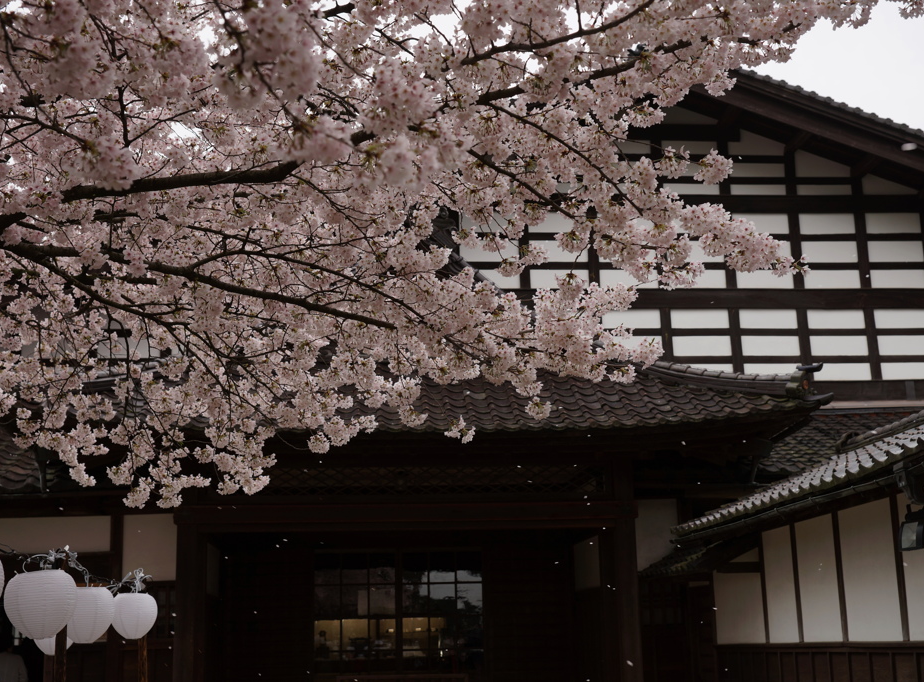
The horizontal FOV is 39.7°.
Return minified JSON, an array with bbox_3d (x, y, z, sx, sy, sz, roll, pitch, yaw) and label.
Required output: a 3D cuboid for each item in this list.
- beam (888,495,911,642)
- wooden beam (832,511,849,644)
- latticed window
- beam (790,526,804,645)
[{"bbox_3d":[3.260,1.670,9.427,0.110,1.060,0.120,0,-13,-5],"label":"beam"},{"bbox_3d":[3.162,1.945,10.570,0.110,1.060,0.120,0,-13,-5],"label":"wooden beam"},{"bbox_3d":[-0.816,3.554,16.828,2.230,1.620,0.090,0,-13,-5],"label":"latticed window"},{"bbox_3d":[3.073,2.187,11.598,0.110,1.070,0.120,0,-13,-5],"label":"beam"}]

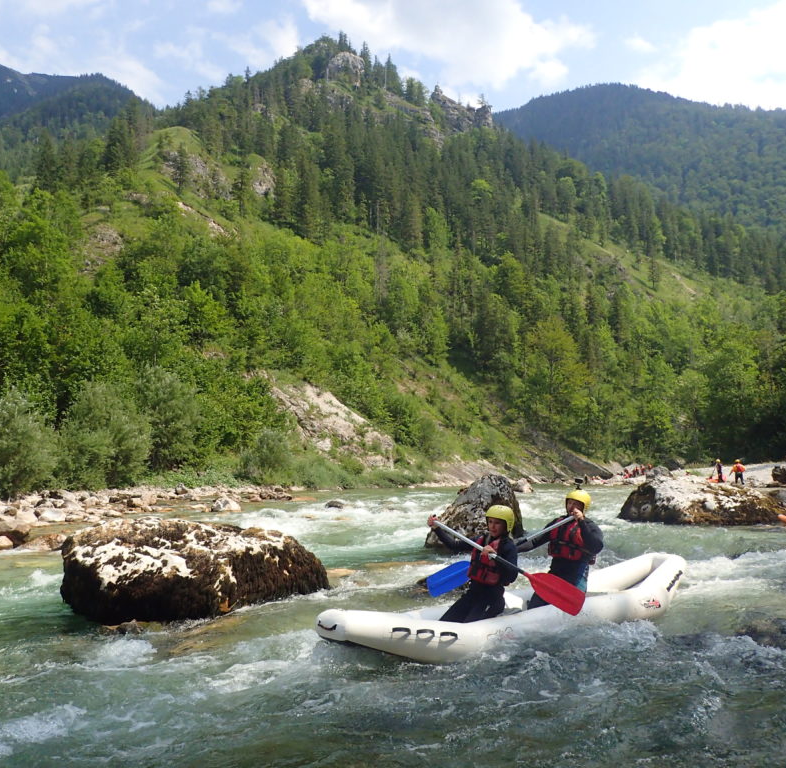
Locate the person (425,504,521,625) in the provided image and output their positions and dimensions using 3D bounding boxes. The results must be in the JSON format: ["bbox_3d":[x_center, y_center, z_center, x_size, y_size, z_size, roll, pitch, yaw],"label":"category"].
[{"bbox_3d":[0.670,1.431,5.677,0.720,1.000,0.650,6,-9,-43],"label":"person"}]

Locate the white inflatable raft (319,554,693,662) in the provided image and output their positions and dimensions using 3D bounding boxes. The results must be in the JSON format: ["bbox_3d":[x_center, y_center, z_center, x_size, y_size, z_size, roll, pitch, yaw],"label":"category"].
[{"bbox_3d":[1.190,1.805,6.059,4.220,0.520,1.000,5,-8,-41],"label":"white inflatable raft"}]

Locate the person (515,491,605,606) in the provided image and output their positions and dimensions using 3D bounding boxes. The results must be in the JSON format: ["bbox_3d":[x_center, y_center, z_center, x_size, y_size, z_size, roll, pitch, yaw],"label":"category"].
[{"bbox_3d":[1.520,1.466,6.458,0.720,1.100,0.680,5,-8,-40],"label":"person"}]

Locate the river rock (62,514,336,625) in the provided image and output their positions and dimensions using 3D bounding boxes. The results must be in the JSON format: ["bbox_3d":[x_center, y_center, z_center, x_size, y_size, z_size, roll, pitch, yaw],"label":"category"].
[{"bbox_3d":[-2.030,1.793,7.599,2.300,0.900,2.100,-2,-6,14],"label":"river rock"}]

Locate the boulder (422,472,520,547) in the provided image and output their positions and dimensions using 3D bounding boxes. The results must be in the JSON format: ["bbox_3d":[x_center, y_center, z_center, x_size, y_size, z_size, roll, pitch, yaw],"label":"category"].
[{"bbox_3d":[1.430,2.201,13.037,1.600,1.180,1.500,-1,-6,11],"label":"boulder"}]

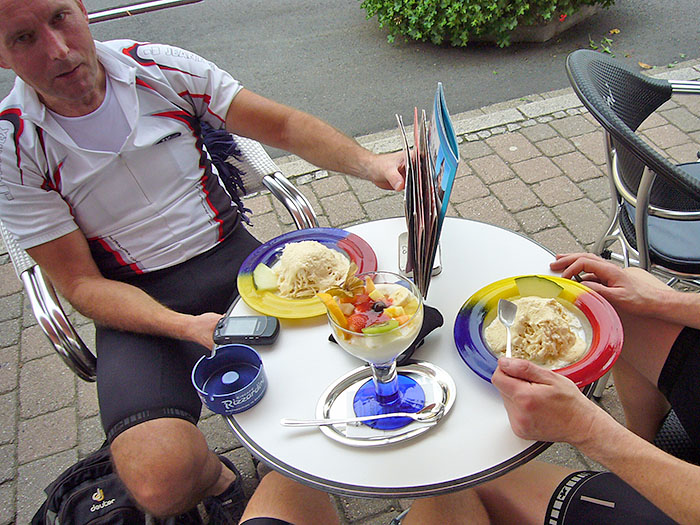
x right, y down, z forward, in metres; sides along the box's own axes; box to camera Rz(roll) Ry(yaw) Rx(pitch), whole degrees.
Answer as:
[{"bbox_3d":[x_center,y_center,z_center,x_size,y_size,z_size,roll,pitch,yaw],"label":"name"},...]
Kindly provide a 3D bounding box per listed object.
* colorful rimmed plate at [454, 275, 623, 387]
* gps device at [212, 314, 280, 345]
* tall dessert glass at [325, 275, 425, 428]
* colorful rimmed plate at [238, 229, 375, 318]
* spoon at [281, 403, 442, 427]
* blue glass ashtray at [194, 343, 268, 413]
[{"bbox_3d":[0.273,0.107,0.831,0.234,0.030,0.234,-7,37,6],"label":"colorful rimmed plate"},{"bbox_3d":[-0.172,0.115,0.947,0.107,0.030,0.056,-2,38,14],"label":"gps device"},{"bbox_3d":[0.042,0.118,0.718,0.115,0.180,0.115,-11,37,0],"label":"tall dessert glass"},{"bbox_3d":[-0.075,0.020,0.988,0.244,0.030,0.244,-7,37,6],"label":"colorful rimmed plate"},{"bbox_3d":[0.015,0.203,0.746,0.212,0.020,0.030,-5,37,2],"label":"spoon"},{"bbox_3d":[-0.174,0.172,0.833,0.101,0.042,0.101,-11,37,0],"label":"blue glass ashtray"}]

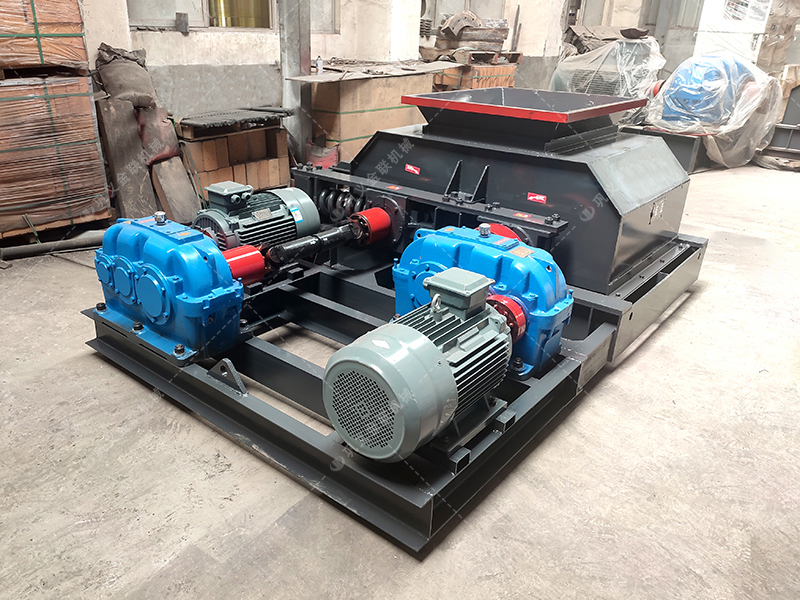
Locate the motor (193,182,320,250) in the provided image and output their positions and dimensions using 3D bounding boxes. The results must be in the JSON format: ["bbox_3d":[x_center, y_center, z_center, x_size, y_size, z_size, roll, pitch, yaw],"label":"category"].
[{"bbox_3d":[-0.754,-0.397,3.015,0.364,0.442,0.582,19,29,35],"label":"motor"}]

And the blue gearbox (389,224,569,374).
[{"bbox_3d":[0.337,-0.075,2.453,0.711,0.470,0.398,19,29,35],"label":"blue gearbox"}]

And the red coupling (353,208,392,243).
[{"bbox_3d":[-0.163,-0.406,3.194,0.190,0.190,0.168,19,29,35],"label":"red coupling"}]

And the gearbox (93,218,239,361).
[{"bbox_3d":[-0.985,-0.126,2.456,0.702,0.470,0.392,19,29,35],"label":"gearbox"}]

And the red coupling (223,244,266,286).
[{"bbox_3d":[-0.715,-0.133,2.509,0.186,0.186,0.185,19,29,35],"label":"red coupling"}]

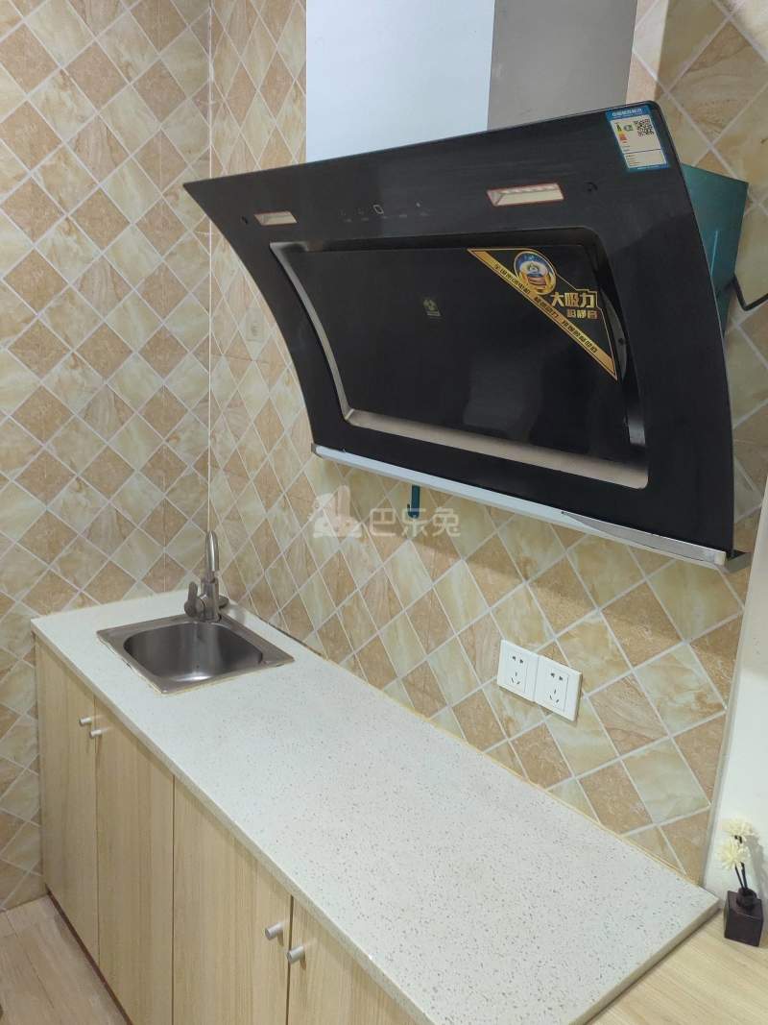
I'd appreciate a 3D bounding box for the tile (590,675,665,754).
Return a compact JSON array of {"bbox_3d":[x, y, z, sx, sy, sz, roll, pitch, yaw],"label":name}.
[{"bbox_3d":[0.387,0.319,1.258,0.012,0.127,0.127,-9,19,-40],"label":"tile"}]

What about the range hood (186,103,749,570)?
[{"bbox_3d":[0.080,-0.249,1.209,0.373,0.485,0.905,-8,18,-40],"label":"range hood"}]

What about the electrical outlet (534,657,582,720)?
[{"bbox_3d":[0.290,0.292,1.334,0.010,0.086,0.086,-8,18,-39],"label":"electrical outlet"}]

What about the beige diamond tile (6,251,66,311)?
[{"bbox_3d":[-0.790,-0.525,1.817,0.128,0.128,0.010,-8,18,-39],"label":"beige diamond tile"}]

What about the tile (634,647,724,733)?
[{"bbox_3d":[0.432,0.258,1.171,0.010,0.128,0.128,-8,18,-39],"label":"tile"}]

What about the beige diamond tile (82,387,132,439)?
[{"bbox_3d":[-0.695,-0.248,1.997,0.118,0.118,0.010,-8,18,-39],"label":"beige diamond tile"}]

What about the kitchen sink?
[{"bbox_3d":[-0.459,0.396,1.920,0.312,0.170,0.385,-8,18,-39],"label":"kitchen sink"}]

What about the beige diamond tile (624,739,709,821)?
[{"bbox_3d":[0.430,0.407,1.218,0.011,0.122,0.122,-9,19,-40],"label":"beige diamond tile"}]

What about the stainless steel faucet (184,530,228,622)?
[{"bbox_3d":[-0.453,0.165,2.000,0.095,0.246,0.160,0,14,-13],"label":"stainless steel faucet"}]

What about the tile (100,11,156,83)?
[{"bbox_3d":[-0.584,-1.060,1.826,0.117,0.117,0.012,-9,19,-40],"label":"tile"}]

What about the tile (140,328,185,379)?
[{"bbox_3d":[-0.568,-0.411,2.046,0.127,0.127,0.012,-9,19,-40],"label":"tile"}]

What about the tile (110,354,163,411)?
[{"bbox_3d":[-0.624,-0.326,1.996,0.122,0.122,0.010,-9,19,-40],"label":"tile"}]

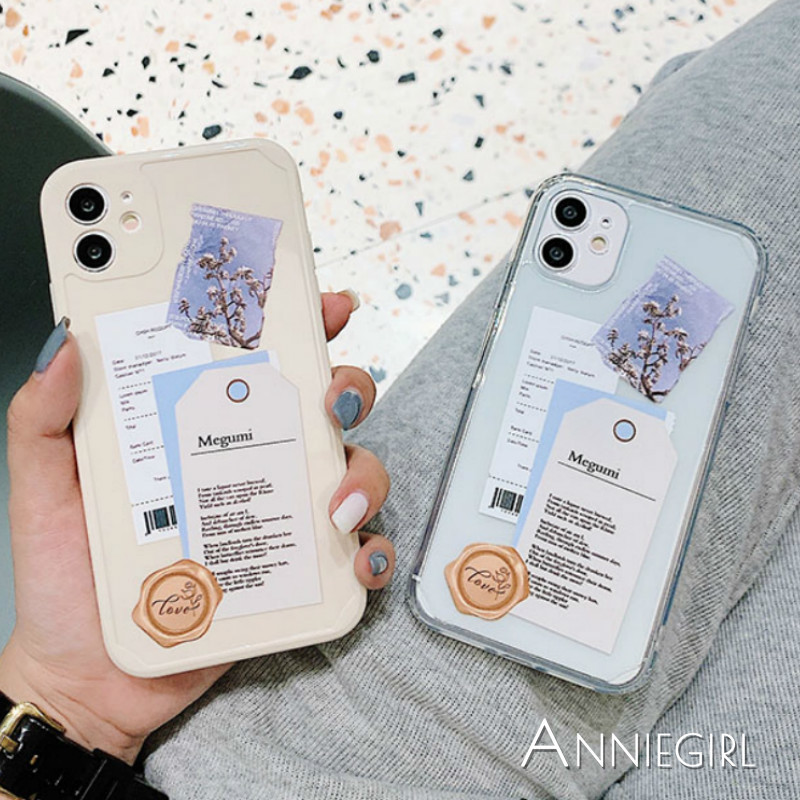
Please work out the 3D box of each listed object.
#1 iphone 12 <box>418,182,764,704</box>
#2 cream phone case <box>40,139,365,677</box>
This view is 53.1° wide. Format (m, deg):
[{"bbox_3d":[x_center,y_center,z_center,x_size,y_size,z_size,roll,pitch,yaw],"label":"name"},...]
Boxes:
[{"bbox_3d":[0.061,0.008,0.256,0.078,0.011,0.155,18,84,8],"label":"iphone 12"},{"bbox_3d":[-0.059,0.000,0.243,0.078,0.011,0.155,-9,88,-8],"label":"cream phone case"}]

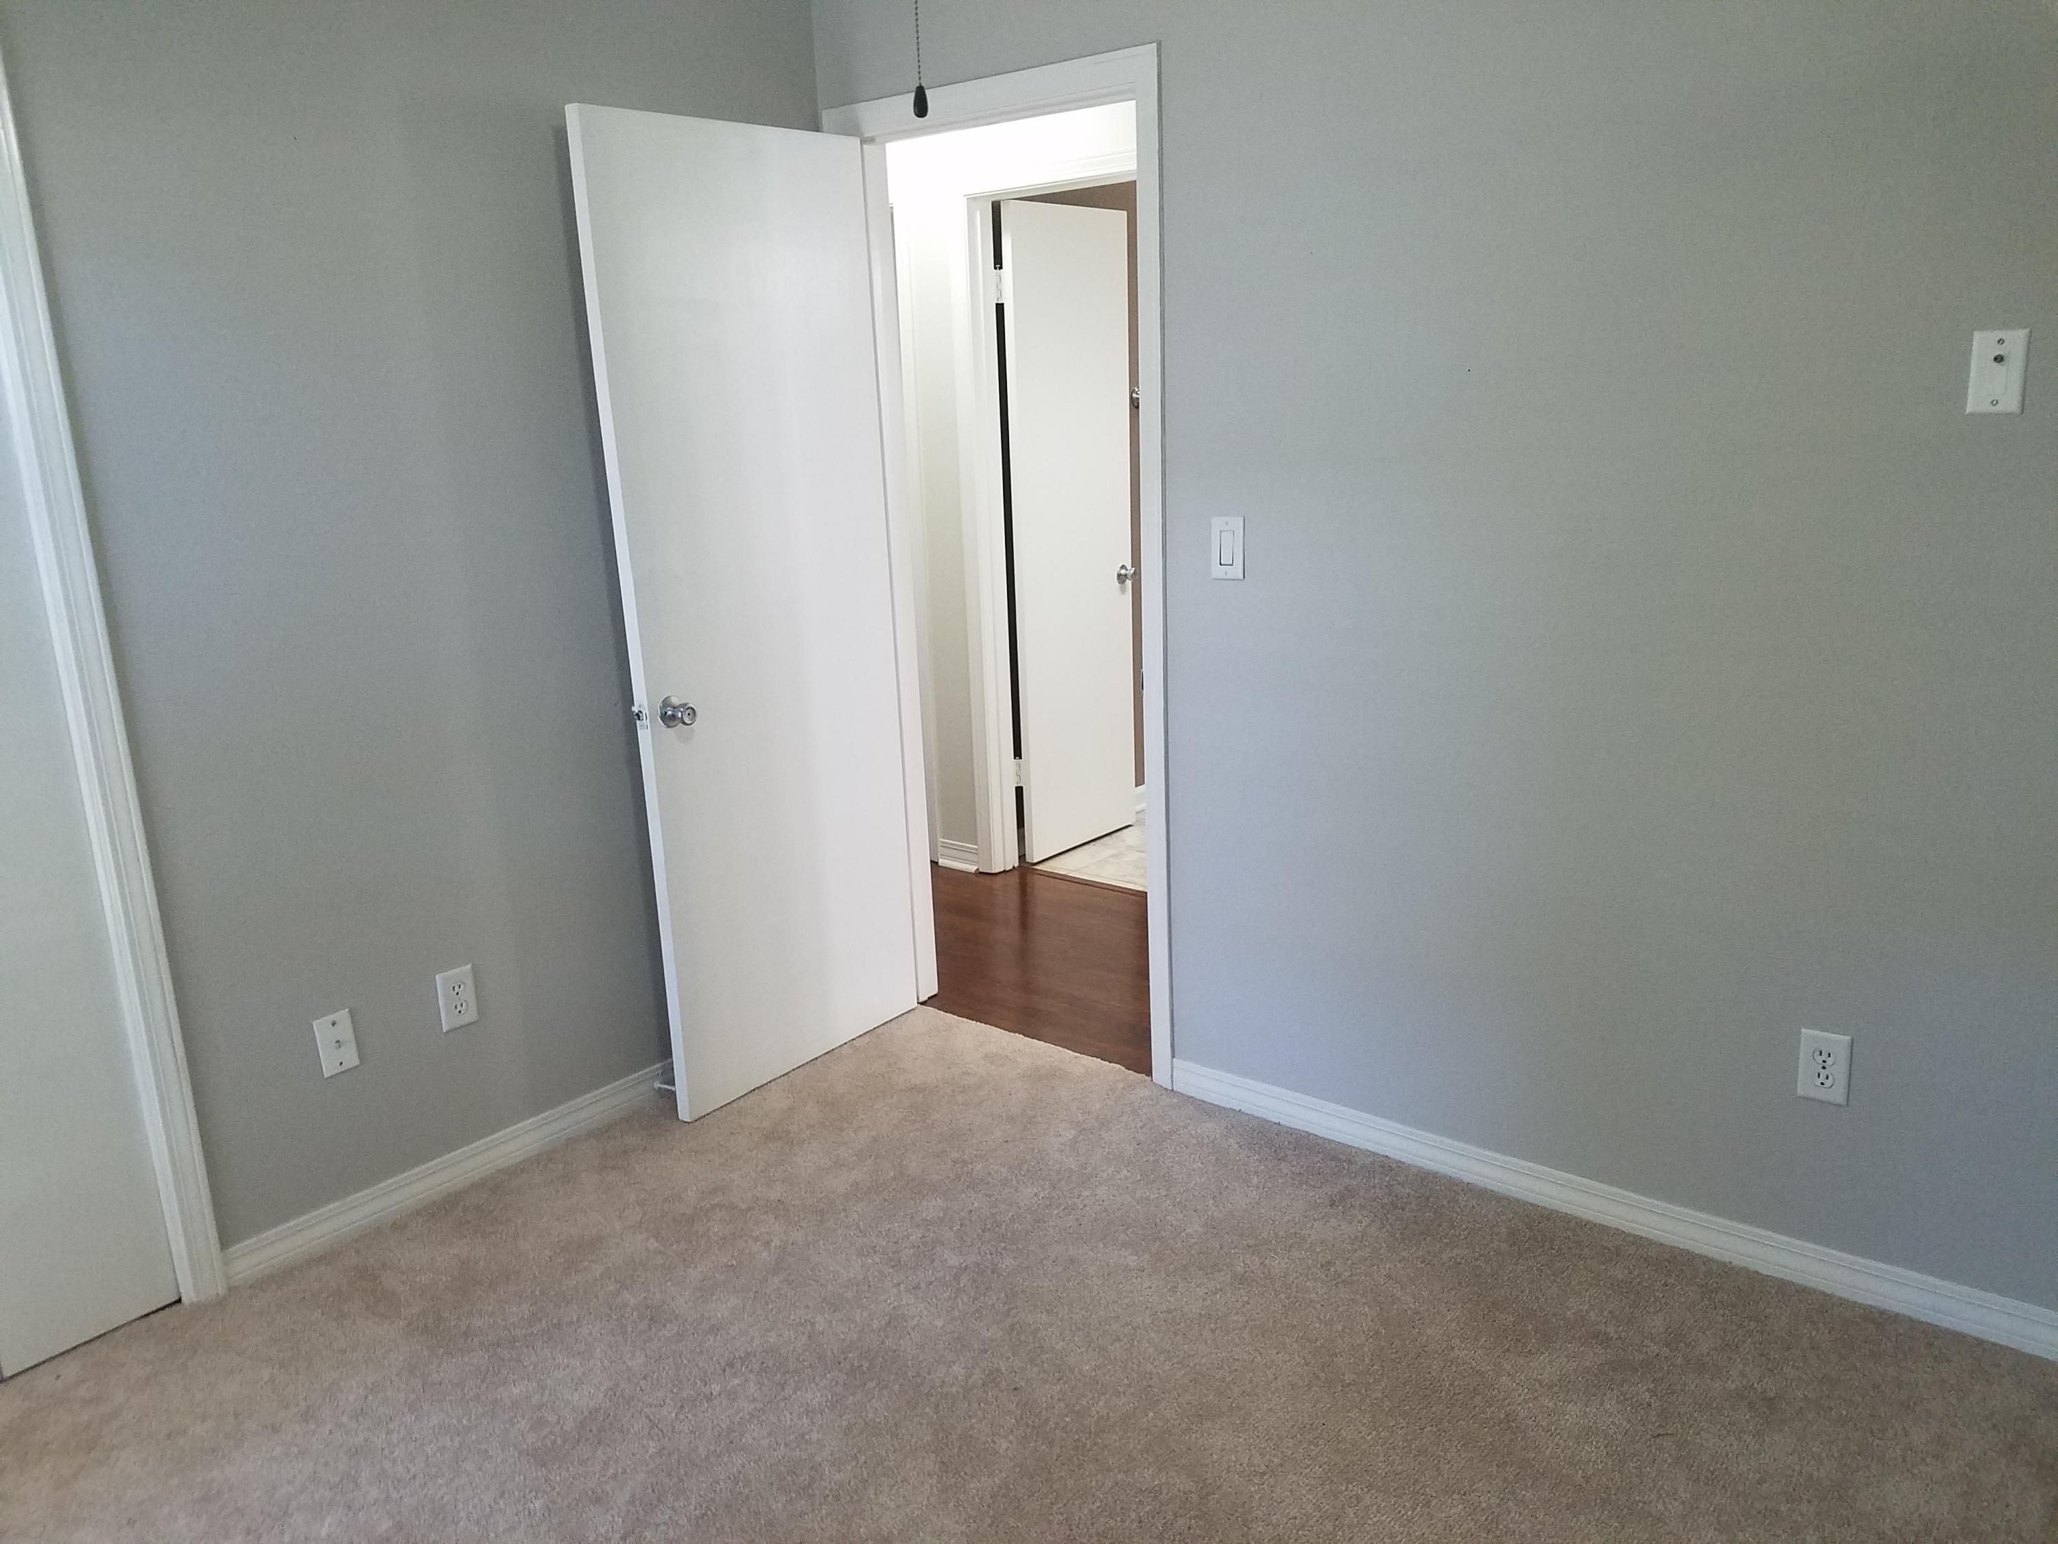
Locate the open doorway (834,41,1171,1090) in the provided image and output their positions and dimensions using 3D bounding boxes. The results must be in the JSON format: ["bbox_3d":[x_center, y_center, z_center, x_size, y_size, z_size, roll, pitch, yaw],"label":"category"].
[{"bbox_3d":[-0.056,-0.373,3.449,0.803,2.088,0.080,9,18,39],"label":"open doorway"}]

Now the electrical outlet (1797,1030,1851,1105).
[{"bbox_3d":[1.302,0.483,2.524,0.075,0.118,0.012,9,18,39],"label":"electrical outlet"}]

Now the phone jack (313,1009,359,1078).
[{"bbox_3d":[-1.301,0.511,2.910,0.012,0.115,0.071,9,18,39],"label":"phone jack"}]

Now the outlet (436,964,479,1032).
[{"bbox_3d":[-1.143,0.452,3.095,0.012,0.118,0.075,9,18,39],"label":"outlet"}]

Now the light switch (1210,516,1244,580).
[{"bbox_3d":[0.392,-0.438,3.038,0.076,0.121,0.014,9,18,39],"label":"light switch"}]

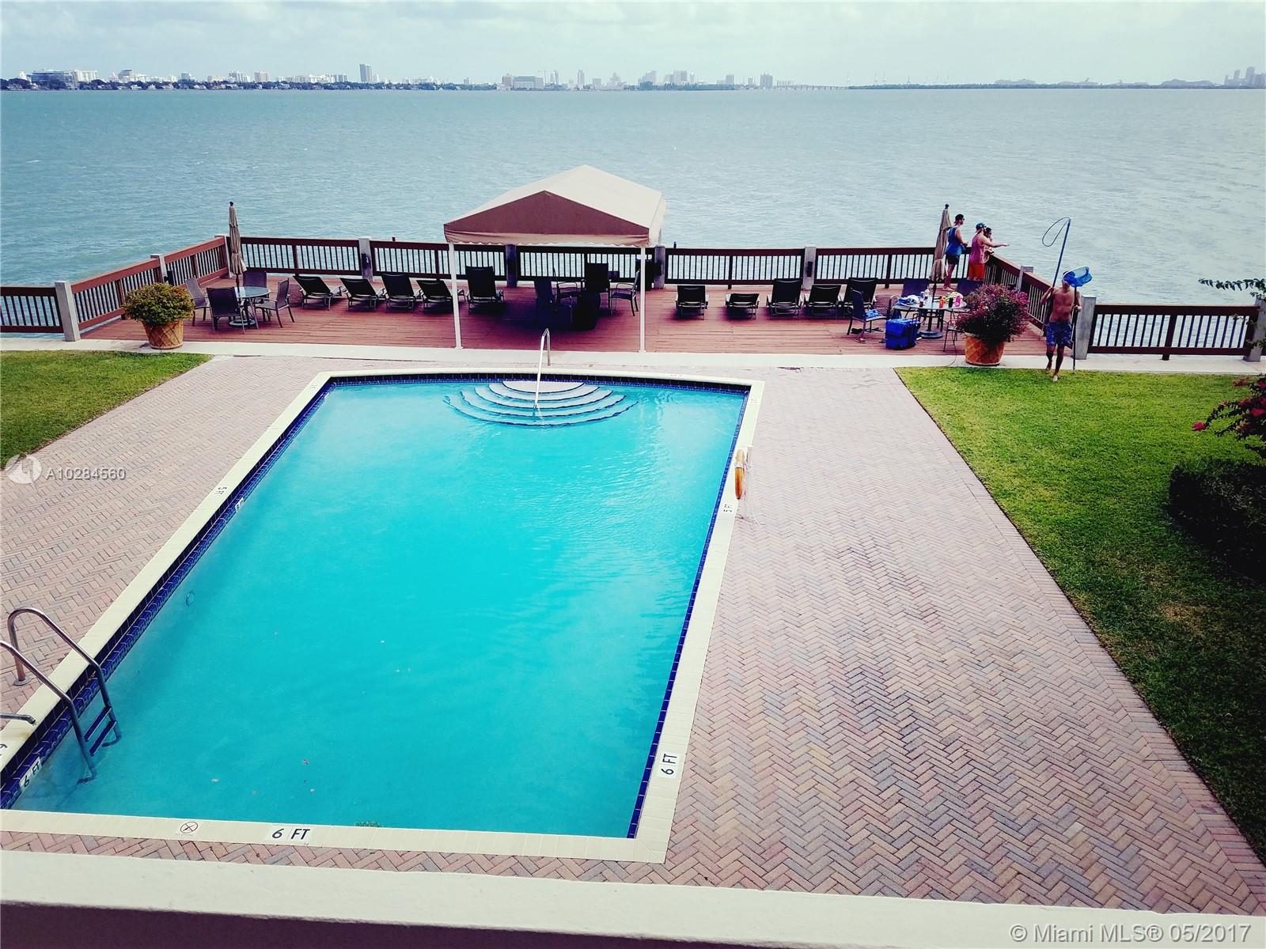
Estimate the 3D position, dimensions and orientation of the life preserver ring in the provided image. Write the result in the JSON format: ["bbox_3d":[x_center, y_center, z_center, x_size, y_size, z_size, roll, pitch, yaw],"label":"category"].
[{"bbox_3d":[1.257,0.000,11.142,0.115,0.600,0.600,4,22,10],"label":"life preserver ring"}]

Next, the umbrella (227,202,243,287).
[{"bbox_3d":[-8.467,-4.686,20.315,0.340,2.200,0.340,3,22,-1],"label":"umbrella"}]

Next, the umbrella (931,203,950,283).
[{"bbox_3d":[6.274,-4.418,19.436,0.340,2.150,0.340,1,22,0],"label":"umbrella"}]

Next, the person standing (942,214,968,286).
[{"bbox_3d":[8.175,-5.646,24.154,0.400,1.839,0.480,-7,23,-17],"label":"person standing"}]

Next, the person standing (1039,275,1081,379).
[{"bbox_3d":[7.556,-2.643,16.826,0.620,1.792,0.520,7,23,17],"label":"person standing"}]

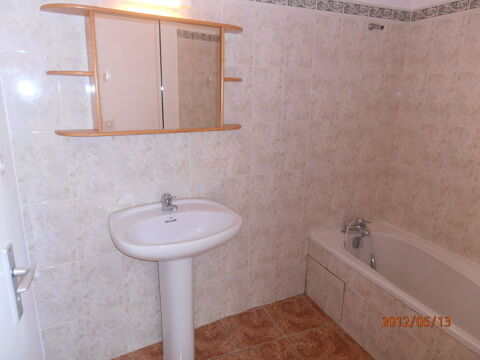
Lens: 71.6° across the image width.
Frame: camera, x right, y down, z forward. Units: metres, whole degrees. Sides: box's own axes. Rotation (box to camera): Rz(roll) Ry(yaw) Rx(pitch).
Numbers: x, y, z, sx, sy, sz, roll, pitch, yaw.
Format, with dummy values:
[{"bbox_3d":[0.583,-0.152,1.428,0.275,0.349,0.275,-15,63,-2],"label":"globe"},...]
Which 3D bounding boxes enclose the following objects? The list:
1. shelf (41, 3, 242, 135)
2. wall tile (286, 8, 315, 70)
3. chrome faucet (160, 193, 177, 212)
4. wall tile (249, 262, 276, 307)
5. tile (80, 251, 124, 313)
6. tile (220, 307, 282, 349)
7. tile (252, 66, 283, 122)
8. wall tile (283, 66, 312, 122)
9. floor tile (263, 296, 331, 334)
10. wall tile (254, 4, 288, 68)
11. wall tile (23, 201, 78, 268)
[{"bbox_3d":[-0.376,-0.487,1.581,0.933,0.505,0.145,-8,17,-30],"label":"shelf"},{"bbox_3d":[0.358,-0.834,1.971,0.202,0.333,0.010,-5,16,-23],"label":"wall tile"},{"bbox_3d":[-0.375,0.112,1.723,0.051,0.091,0.105,-8,17,-30],"label":"chrome faucet"},{"bbox_3d":[0.149,0.728,2.292,0.202,0.314,0.010,-5,16,-23],"label":"wall tile"},{"bbox_3d":[-0.723,0.545,1.748,0.202,0.322,0.010,-8,17,-30],"label":"tile"},{"bbox_3d":[0.070,0.939,2.121,0.315,0.010,0.331,-5,16,-23],"label":"tile"},{"bbox_3d":[0.168,-0.501,1.974,0.202,0.318,0.010,-5,16,-23],"label":"tile"},{"bbox_3d":[0.353,-0.519,2.052,0.202,0.318,0.010,-5,16,-23],"label":"wall tile"},{"bbox_3d":[0.361,0.911,2.243,0.319,0.010,0.331,-5,16,-23],"label":"floor tile"},{"bbox_3d":[0.173,-0.816,1.893,0.202,0.333,0.010,-5,16,-23],"label":"wall tile"},{"bbox_3d":[-0.891,0.257,1.565,0.202,0.322,0.010,-8,17,-30],"label":"wall tile"}]

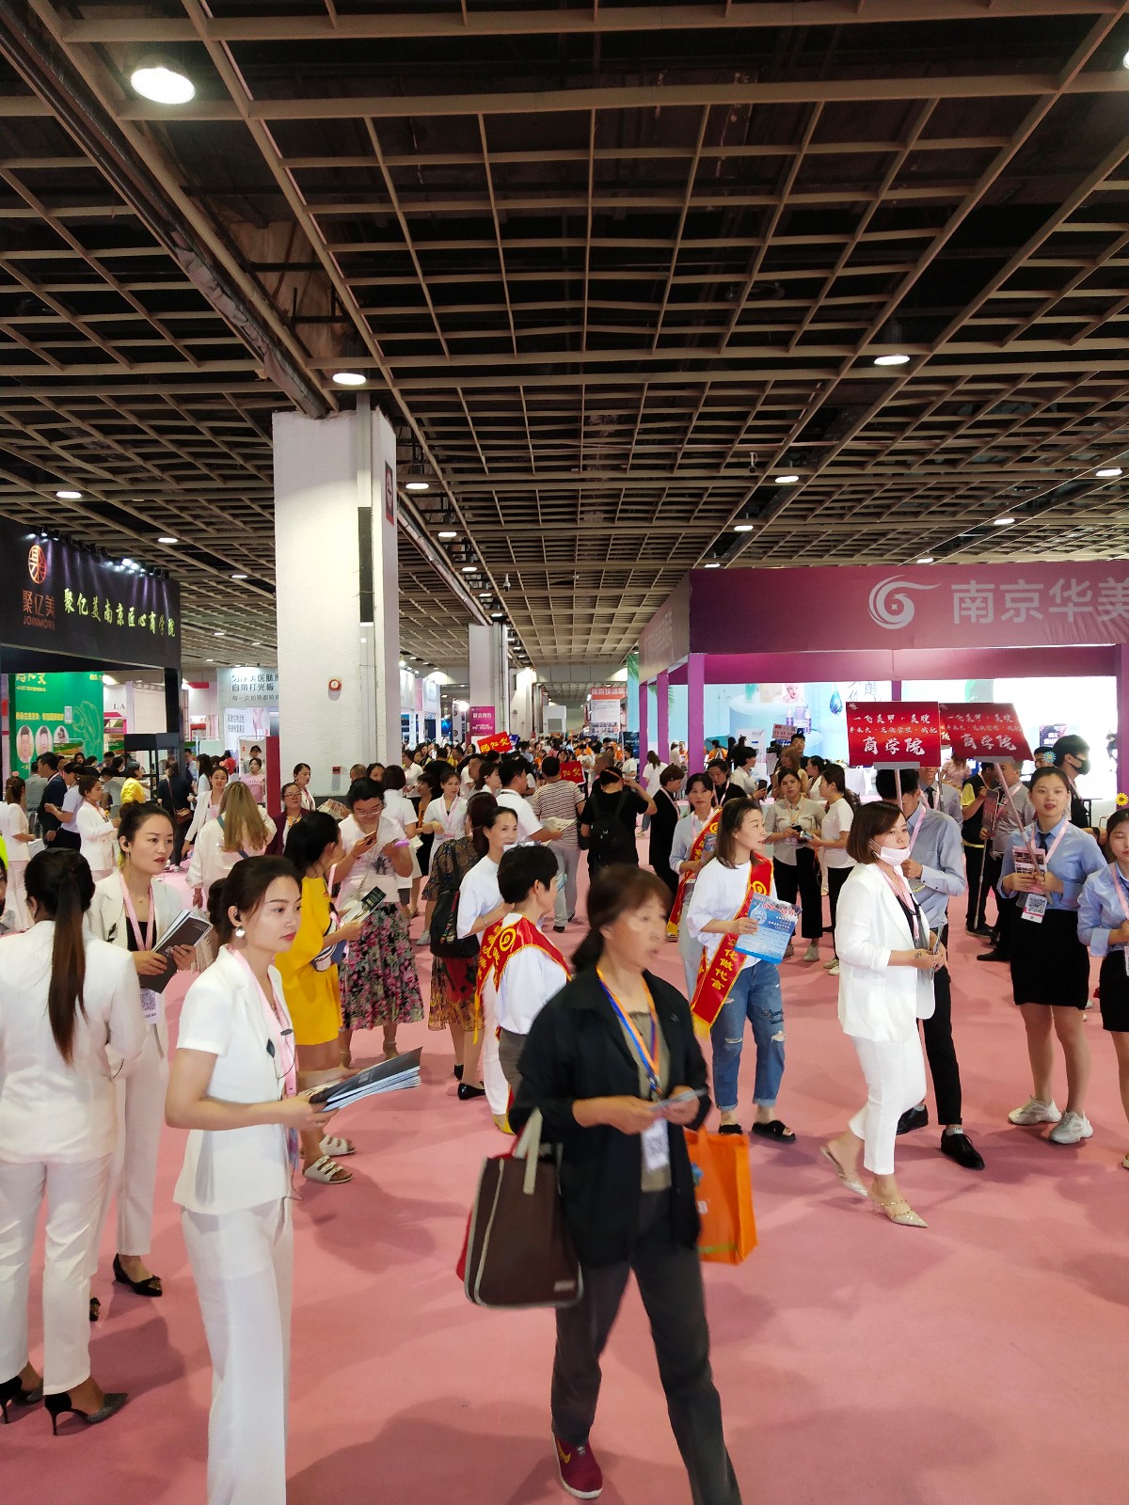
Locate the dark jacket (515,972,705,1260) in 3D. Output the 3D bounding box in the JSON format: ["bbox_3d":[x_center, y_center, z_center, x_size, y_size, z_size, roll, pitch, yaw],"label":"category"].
[{"bbox_3d":[0.115,0.870,3.140,0.450,0.700,0.330,-1,1,-25],"label":"dark jacket"}]

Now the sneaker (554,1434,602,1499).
[{"bbox_3d":[0.034,1.818,3.360,0.100,0.110,0.260,-1,1,-14],"label":"sneaker"}]

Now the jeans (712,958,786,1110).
[{"bbox_3d":[0.886,1.338,6.280,0.370,0.780,0.290,-1,1,-25],"label":"jeans"}]

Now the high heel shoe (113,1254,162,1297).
[{"bbox_3d":[-1.499,1.832,4.580,0.085,0.100,0.240,-2,1,-44],"label":"high heel shoe"}]

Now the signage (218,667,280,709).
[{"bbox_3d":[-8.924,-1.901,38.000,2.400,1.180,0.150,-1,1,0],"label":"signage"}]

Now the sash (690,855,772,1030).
[{"bbox_3d":[0.791,0.900,6.220,0.320,0.790,0.230,-2,1,-34],"label":"sash"}]

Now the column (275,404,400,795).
[{"bbox_3d":[-2.512,-0.959,14.480,1.150,5.440,1.150,-1,1,0],"label":"column"}]

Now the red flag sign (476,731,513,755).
[{"bbox_3d":[-1.002,-0.106,19.000,0.440,0.290,0.020,-18,0,0],"label":"red flag sign"}]

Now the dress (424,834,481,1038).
[{"bbox_3d":[-0.571,0.952,7.070,0.420,1.070,0.380,0,1,45],"label":"dress"}]

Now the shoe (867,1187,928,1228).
[{"bbox_3d":[1.306,1.782,5.114,0.240,0.090,0.080,0,2,44],"label":"shoe"}]

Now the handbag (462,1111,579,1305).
[{"bbox_3d":[-0.100,1.105,3.180,0.265,0.455,0.120,-1,1,-15],"label":"handbag"}]

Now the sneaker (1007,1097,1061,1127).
[{"bbox_3d":[2.287,1.732,6.344,0.262,0.110,0.097,-1,1,-15],"label":"sneaker"}]

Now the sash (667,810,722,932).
[{"bbox_3d":[0.844,0.761,8.400,0.320,0.790,0.230,-1,1,-12],"label":"sash"}]

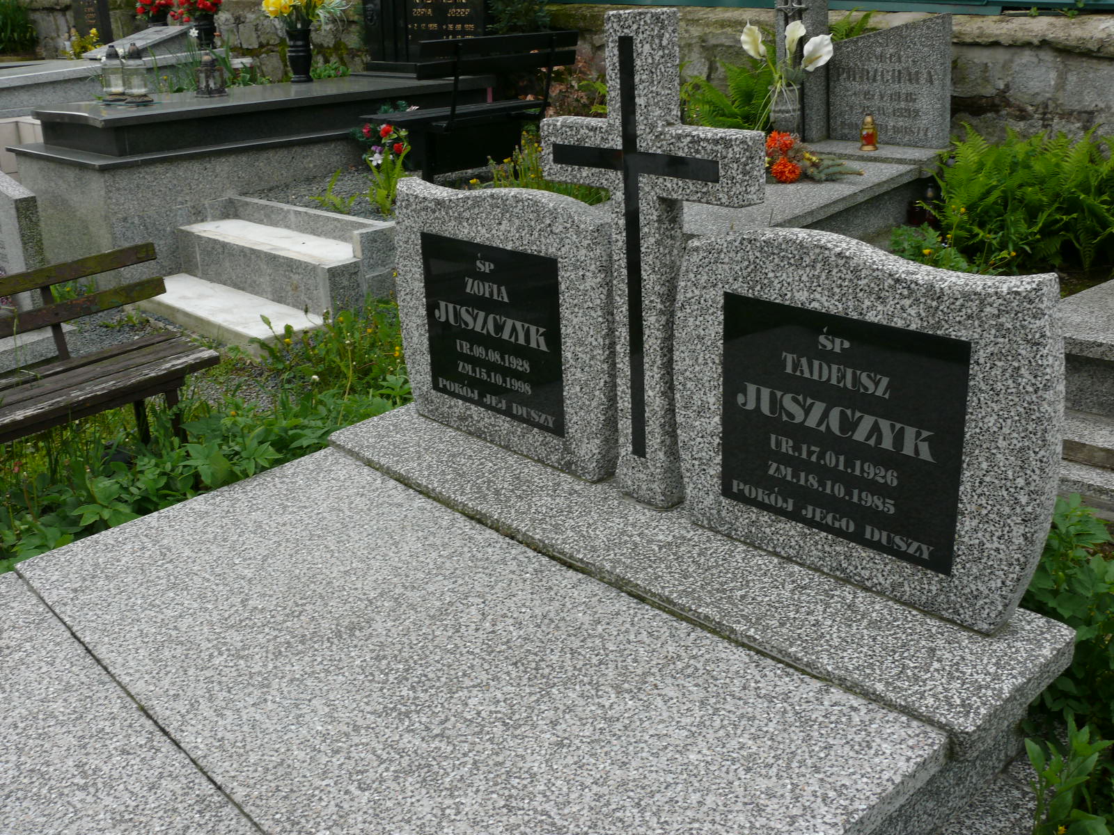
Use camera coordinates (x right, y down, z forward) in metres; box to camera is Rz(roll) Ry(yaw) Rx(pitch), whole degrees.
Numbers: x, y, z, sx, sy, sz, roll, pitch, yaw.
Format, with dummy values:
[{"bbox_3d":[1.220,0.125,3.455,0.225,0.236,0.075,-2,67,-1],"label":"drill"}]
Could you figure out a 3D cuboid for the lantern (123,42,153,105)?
[{"bbox_3d":[-2.223,-1.823,5.970,0.140,0.305,0.140,-20,26,-37],"label":"lantern"}]

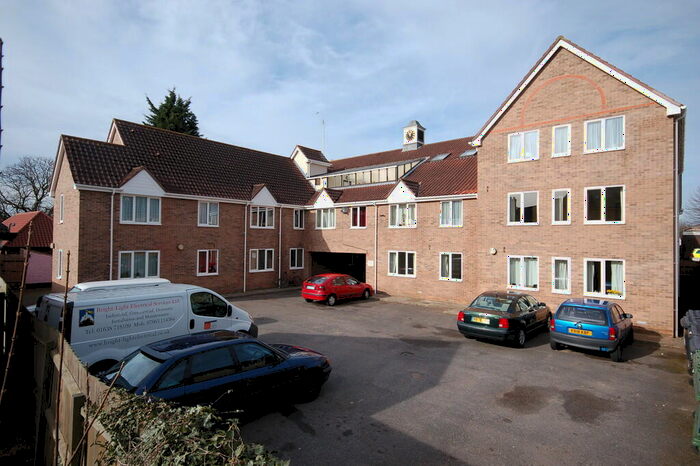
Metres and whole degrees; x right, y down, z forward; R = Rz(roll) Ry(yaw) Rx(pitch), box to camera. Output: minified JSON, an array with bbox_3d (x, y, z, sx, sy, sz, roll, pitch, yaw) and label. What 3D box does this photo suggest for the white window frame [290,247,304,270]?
[{"bbox_3d":[-3.533,1.747,24.808,0.120,1.360,1.200,0,-1,44],"label":"white window frame"}]

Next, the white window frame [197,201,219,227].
[{"bbox_3d":[-7.668,-1.002,20.076,0.120,1.357,1.195,0,-1,43],"label":"white window frame"}]

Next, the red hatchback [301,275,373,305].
[{"bbox_3d":[-0.533,2.741,18.917,1.700,1.420,4.130,0,-1,41],"label":"red hatchback"}]

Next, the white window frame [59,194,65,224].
[{"bbox_3d":[-13.086,-1.073,16.822,0.630,1.340,0.100,0,-1,41],"label":"white window frame"}]

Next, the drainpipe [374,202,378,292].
[{"bbox_3d":[1.497,0.924,21.594,0.090,5.260,0.100,0,-1,40],"label":"drainpipe"}]

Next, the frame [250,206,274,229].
[{"bbox_3d":[-5.337,-0.935,22.601,0.120,1.357,1.763,0,-1,43],"label":"frame"}]

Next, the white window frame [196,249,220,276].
[{"bbox_3d":[-7.816,1.641,20.406,0.120,1.360,1.200,0,-1,44],"label":"white window frame"}]

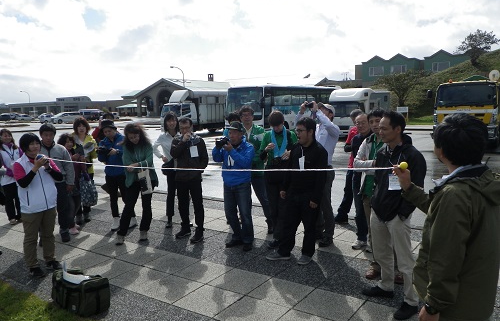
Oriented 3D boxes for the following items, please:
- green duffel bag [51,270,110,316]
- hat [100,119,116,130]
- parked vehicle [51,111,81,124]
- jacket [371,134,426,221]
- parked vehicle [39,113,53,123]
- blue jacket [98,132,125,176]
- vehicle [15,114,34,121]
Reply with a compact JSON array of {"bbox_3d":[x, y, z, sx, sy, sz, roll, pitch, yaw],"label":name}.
[{"bbox_3d":[-1.595,1.208,3.811,0.490,0.285,0.270,5,9,42],"label":"green duffel bag"},{"bbox_3d":[-2.134,-0.542,6.120,0.250,0.140,0.270,-1,17,0],"label":"hat"},{"bbox_3d":[-29.494,-6.799,65.000,4.550,1.770,1.730,-7,9,-40],"label":"parked vehicle"},{"bbox_3d":[1.286,0.151,3.480,0.320,0.730,0.480,-7,9,-42],"label":"jacket"},{"bbox_3d":[-32.477,-6.857,66.500,1.630,1.580,3.900,4,8,37],"label":"parked vehicle"},{"bbox_3d":[-2.081,-0.101,6.120,0.480,0.670,0.330,-1,7,0],"label":"blue jacket"},{"bbox_3d":[-48.853,-9.292,88.000,1.700,1.480,4.300,1,8,23],"label":"vehicle"}]

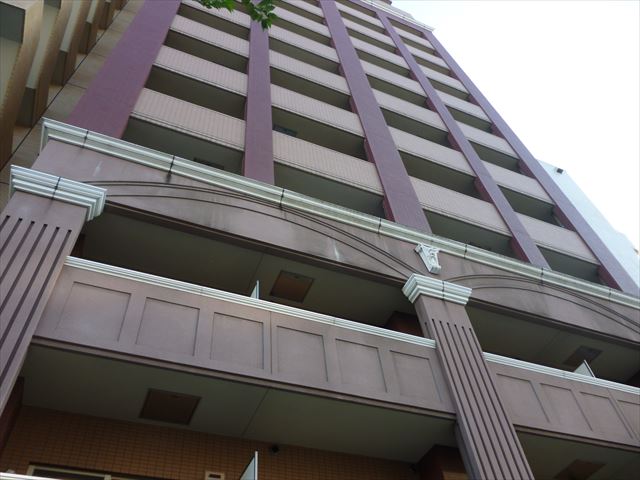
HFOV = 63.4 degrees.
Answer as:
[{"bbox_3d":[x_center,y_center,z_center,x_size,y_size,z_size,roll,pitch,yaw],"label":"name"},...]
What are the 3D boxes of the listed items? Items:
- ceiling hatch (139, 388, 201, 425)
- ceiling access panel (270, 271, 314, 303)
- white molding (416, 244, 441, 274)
[{"bbox_3d":[-1.931,2.164,6.670,0.660,0.060,0.660,16,-54,-18],"label":"ceiling hatch"},{"bbox_3d":[-0.500,0.868,9.456,0.650,0.060,0.650,16,-54,-18],"label":"ceiling access panel"},{"bbox_3d":[2.190,0.361,10.168,0.500,0.640,0.210,16,-54,-18],"label":"white molding"}]

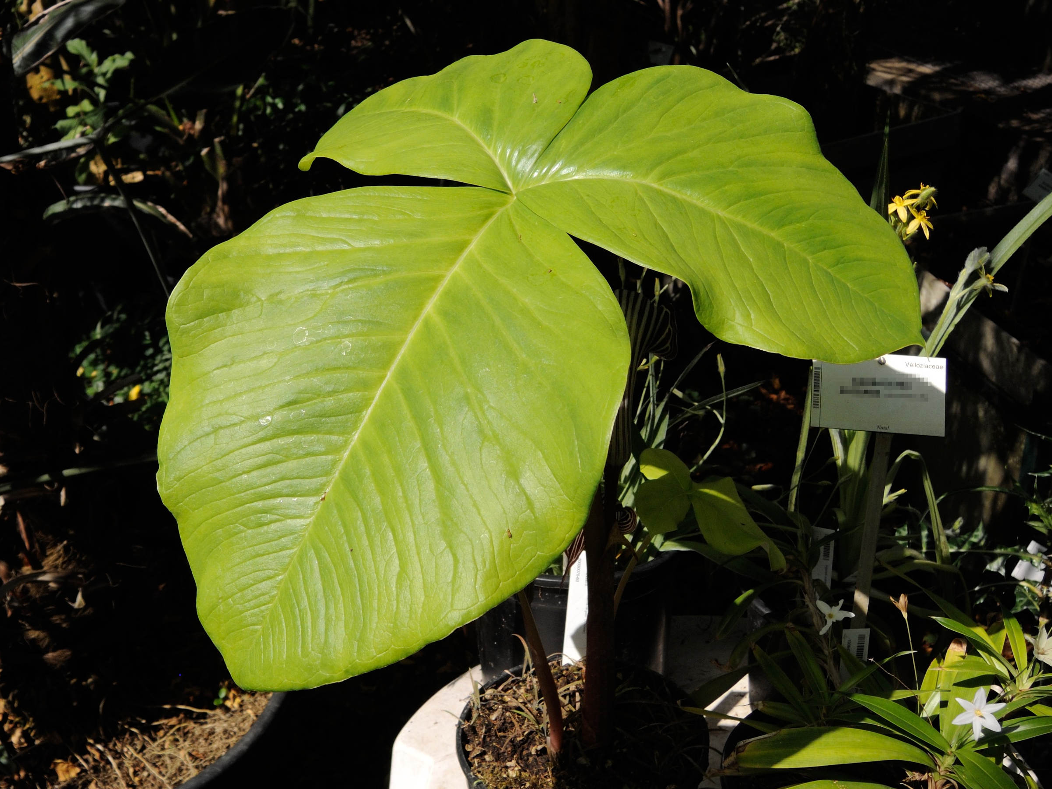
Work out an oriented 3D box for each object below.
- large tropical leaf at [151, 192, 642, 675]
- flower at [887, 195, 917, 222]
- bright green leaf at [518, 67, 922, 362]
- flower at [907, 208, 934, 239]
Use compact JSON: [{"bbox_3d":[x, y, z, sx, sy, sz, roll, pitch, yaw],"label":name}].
[{"bbox_3d":[-0.067,0.006,0.406,0.227,0.275,0.045,27,-20,-2],"label":"large tropical leaf"},{"bbox_3d":[0.345,-0.171,0.780,0.028,0.027,0.015,6,-16,20],"label":"flower"},{"bbox_3d":[0.116,-0.108,0.450,0.216,0.045,0.167,24,66,16],"label":"bright green leaf"},{"bbox_3d":[0.359,-0.156,0.775,0.027,0.030,0.015,0,-14,3],"label":"flower"}]

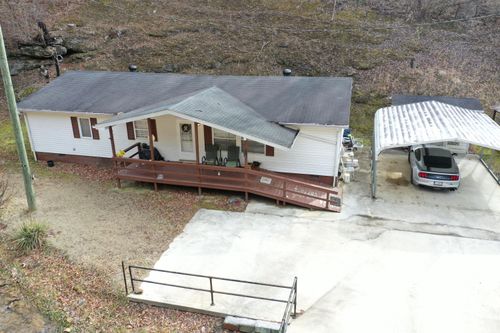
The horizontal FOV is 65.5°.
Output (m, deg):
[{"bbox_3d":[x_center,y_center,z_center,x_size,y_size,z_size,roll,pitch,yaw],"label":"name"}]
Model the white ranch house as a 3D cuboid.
[{"bbox_3d":[-3.315,-2.779,21.903,17.230,4.470,10.730,4,22,13],"label":"white ranch house"}]

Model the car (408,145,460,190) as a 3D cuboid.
[{"bbox_3d":[8.969,-0.153,19.027,1.930,1.380,4.780,6,22,17],"label":"car"}]

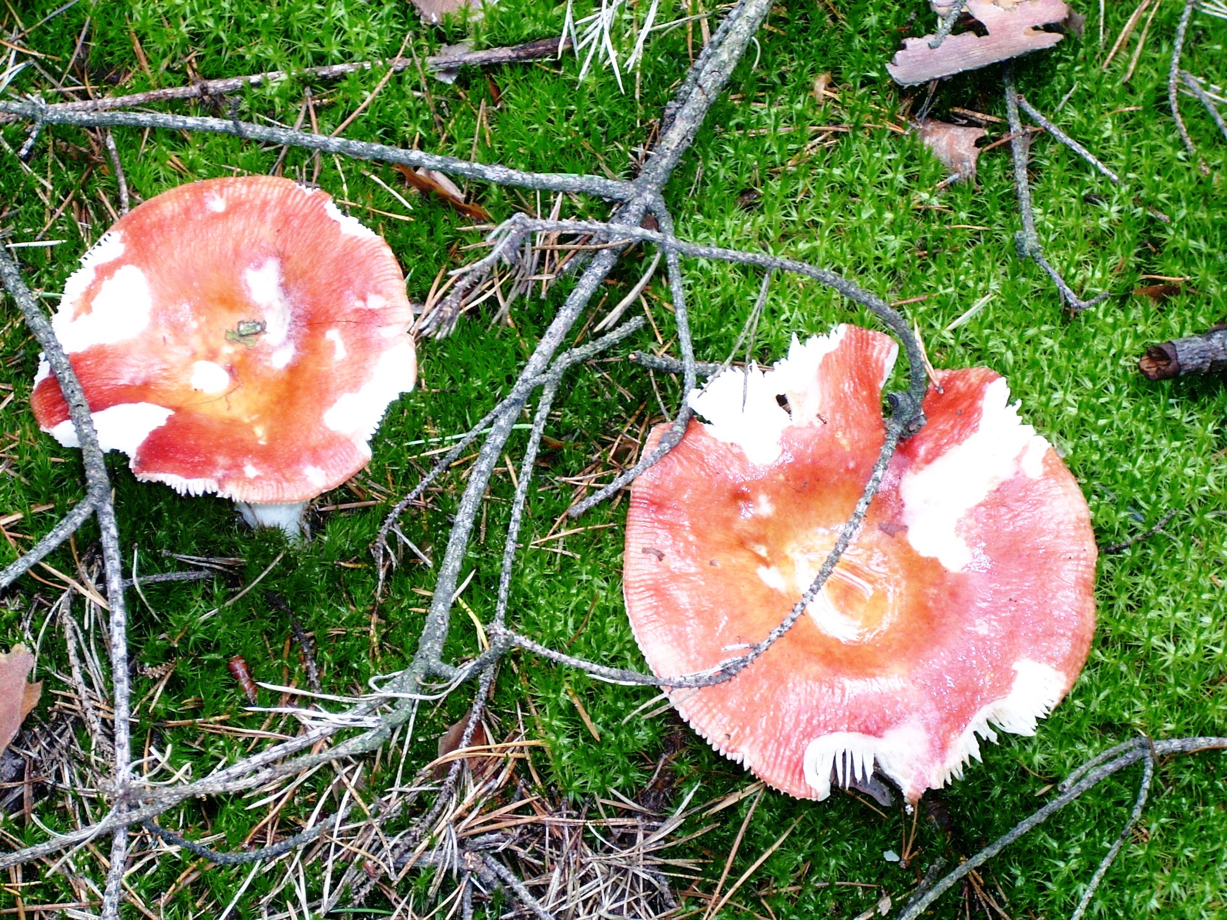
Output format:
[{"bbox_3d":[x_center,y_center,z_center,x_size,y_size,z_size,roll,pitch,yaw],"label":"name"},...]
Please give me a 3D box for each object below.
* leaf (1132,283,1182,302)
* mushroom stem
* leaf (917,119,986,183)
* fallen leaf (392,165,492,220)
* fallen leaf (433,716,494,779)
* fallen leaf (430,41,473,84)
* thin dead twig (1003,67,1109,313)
[{"bbox_3d":[0.150,-0.046,1.098,0.013,0.004,0.007,-11,57,-7],"label":"leaf"},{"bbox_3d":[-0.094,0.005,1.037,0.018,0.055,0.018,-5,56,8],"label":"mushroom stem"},{"bbox_3d":[0.095,-0.086,1.123,0.019,0.008,0.019,3,56,2],"label":"leaf"},{"bbox_3d":[-0.048,-0.075,1.116,0.032,0.009,0.009,38,64,22],"label":"fallen leaf"},{"bbox_3d":[-0.038,0.073,1.017,0.013,0.007,0.019,6,56,4],"label":"fallen leaf"},{"bbox_3d":[-0.046,-0.114,1.143,0.009,0.006,0.015,20,58,13],"label":"fallen leaf"},{"bbox_3d":[0.116,-0.075,1.116,0.019,0.010,0.087,-12,57,-8],"label":"thin dead twig"}]

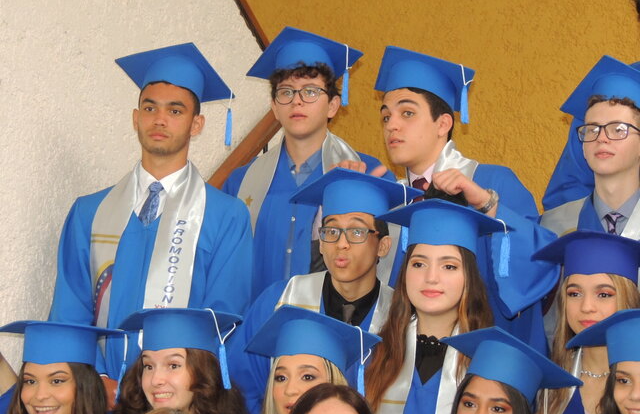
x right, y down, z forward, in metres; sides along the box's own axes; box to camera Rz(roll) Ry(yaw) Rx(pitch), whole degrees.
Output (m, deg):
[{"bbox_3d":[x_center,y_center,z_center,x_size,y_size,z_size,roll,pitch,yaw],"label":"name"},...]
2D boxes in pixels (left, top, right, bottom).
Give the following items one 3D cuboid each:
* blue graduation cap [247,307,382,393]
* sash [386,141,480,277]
[{"bbox_3d":[-0.024,0.361,4.885,0.320,0.140,0.320,-5,-35,20],"label":"blue graduation cap"},{"bbox_3d":[0.268,0.140,5.820,0.340,0.620,0.250,0,-5,23],"label":"sash"}]

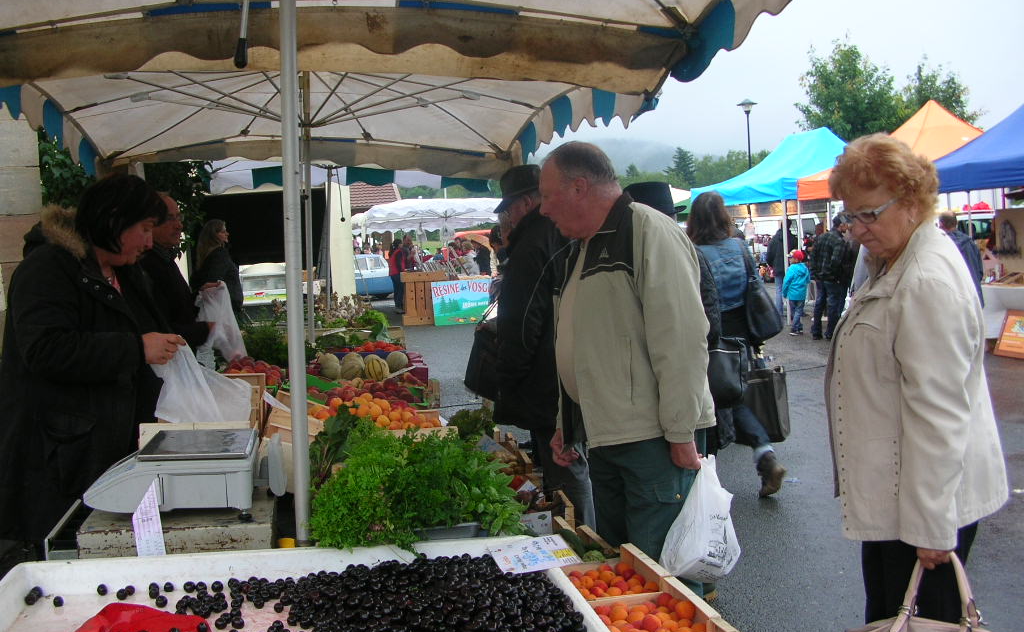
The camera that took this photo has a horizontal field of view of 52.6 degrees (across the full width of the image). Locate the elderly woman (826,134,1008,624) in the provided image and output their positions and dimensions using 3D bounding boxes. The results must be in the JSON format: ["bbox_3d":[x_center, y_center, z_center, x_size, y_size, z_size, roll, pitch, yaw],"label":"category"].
[{"bbox_3d":[0.885,0.408,2.270,0.360,1.570,0.470,-3,4,-22],"label":"elderly woman"}]

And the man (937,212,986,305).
[{"bbox_3d":[4.493,-0.262,10.446,0.520,1.660,0.380,-4,4,-30],"label":"man"}]

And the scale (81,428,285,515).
[{"bbox_3d":[-0.803,0.371,2.570,0.420,0.150,0.360,-2,4,-6],"label":"scale"}]

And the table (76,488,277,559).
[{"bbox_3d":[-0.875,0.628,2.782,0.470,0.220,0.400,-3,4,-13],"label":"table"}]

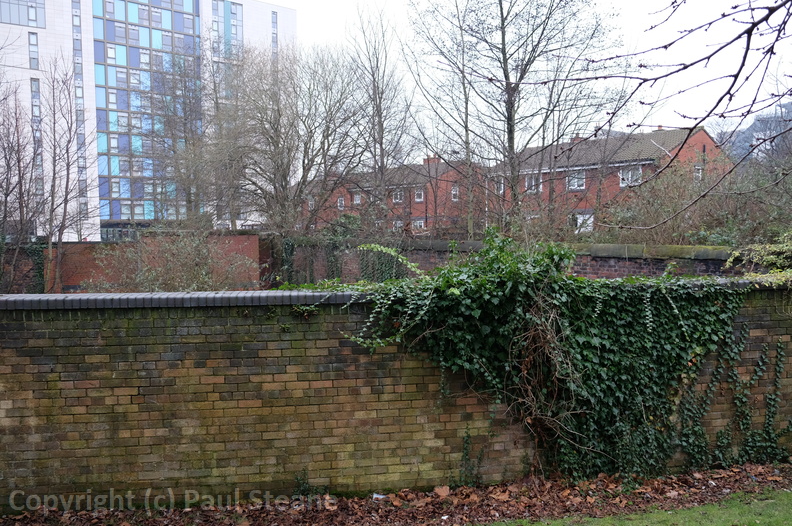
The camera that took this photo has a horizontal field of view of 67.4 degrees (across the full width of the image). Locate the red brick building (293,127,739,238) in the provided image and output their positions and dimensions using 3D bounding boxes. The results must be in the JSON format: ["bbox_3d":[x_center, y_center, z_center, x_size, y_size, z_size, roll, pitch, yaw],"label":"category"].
[{"bbox_3d":[5.583,-4.987,51.399,10.500,7.800,41.000,-3,4,-37],"label":"red brick building"}]

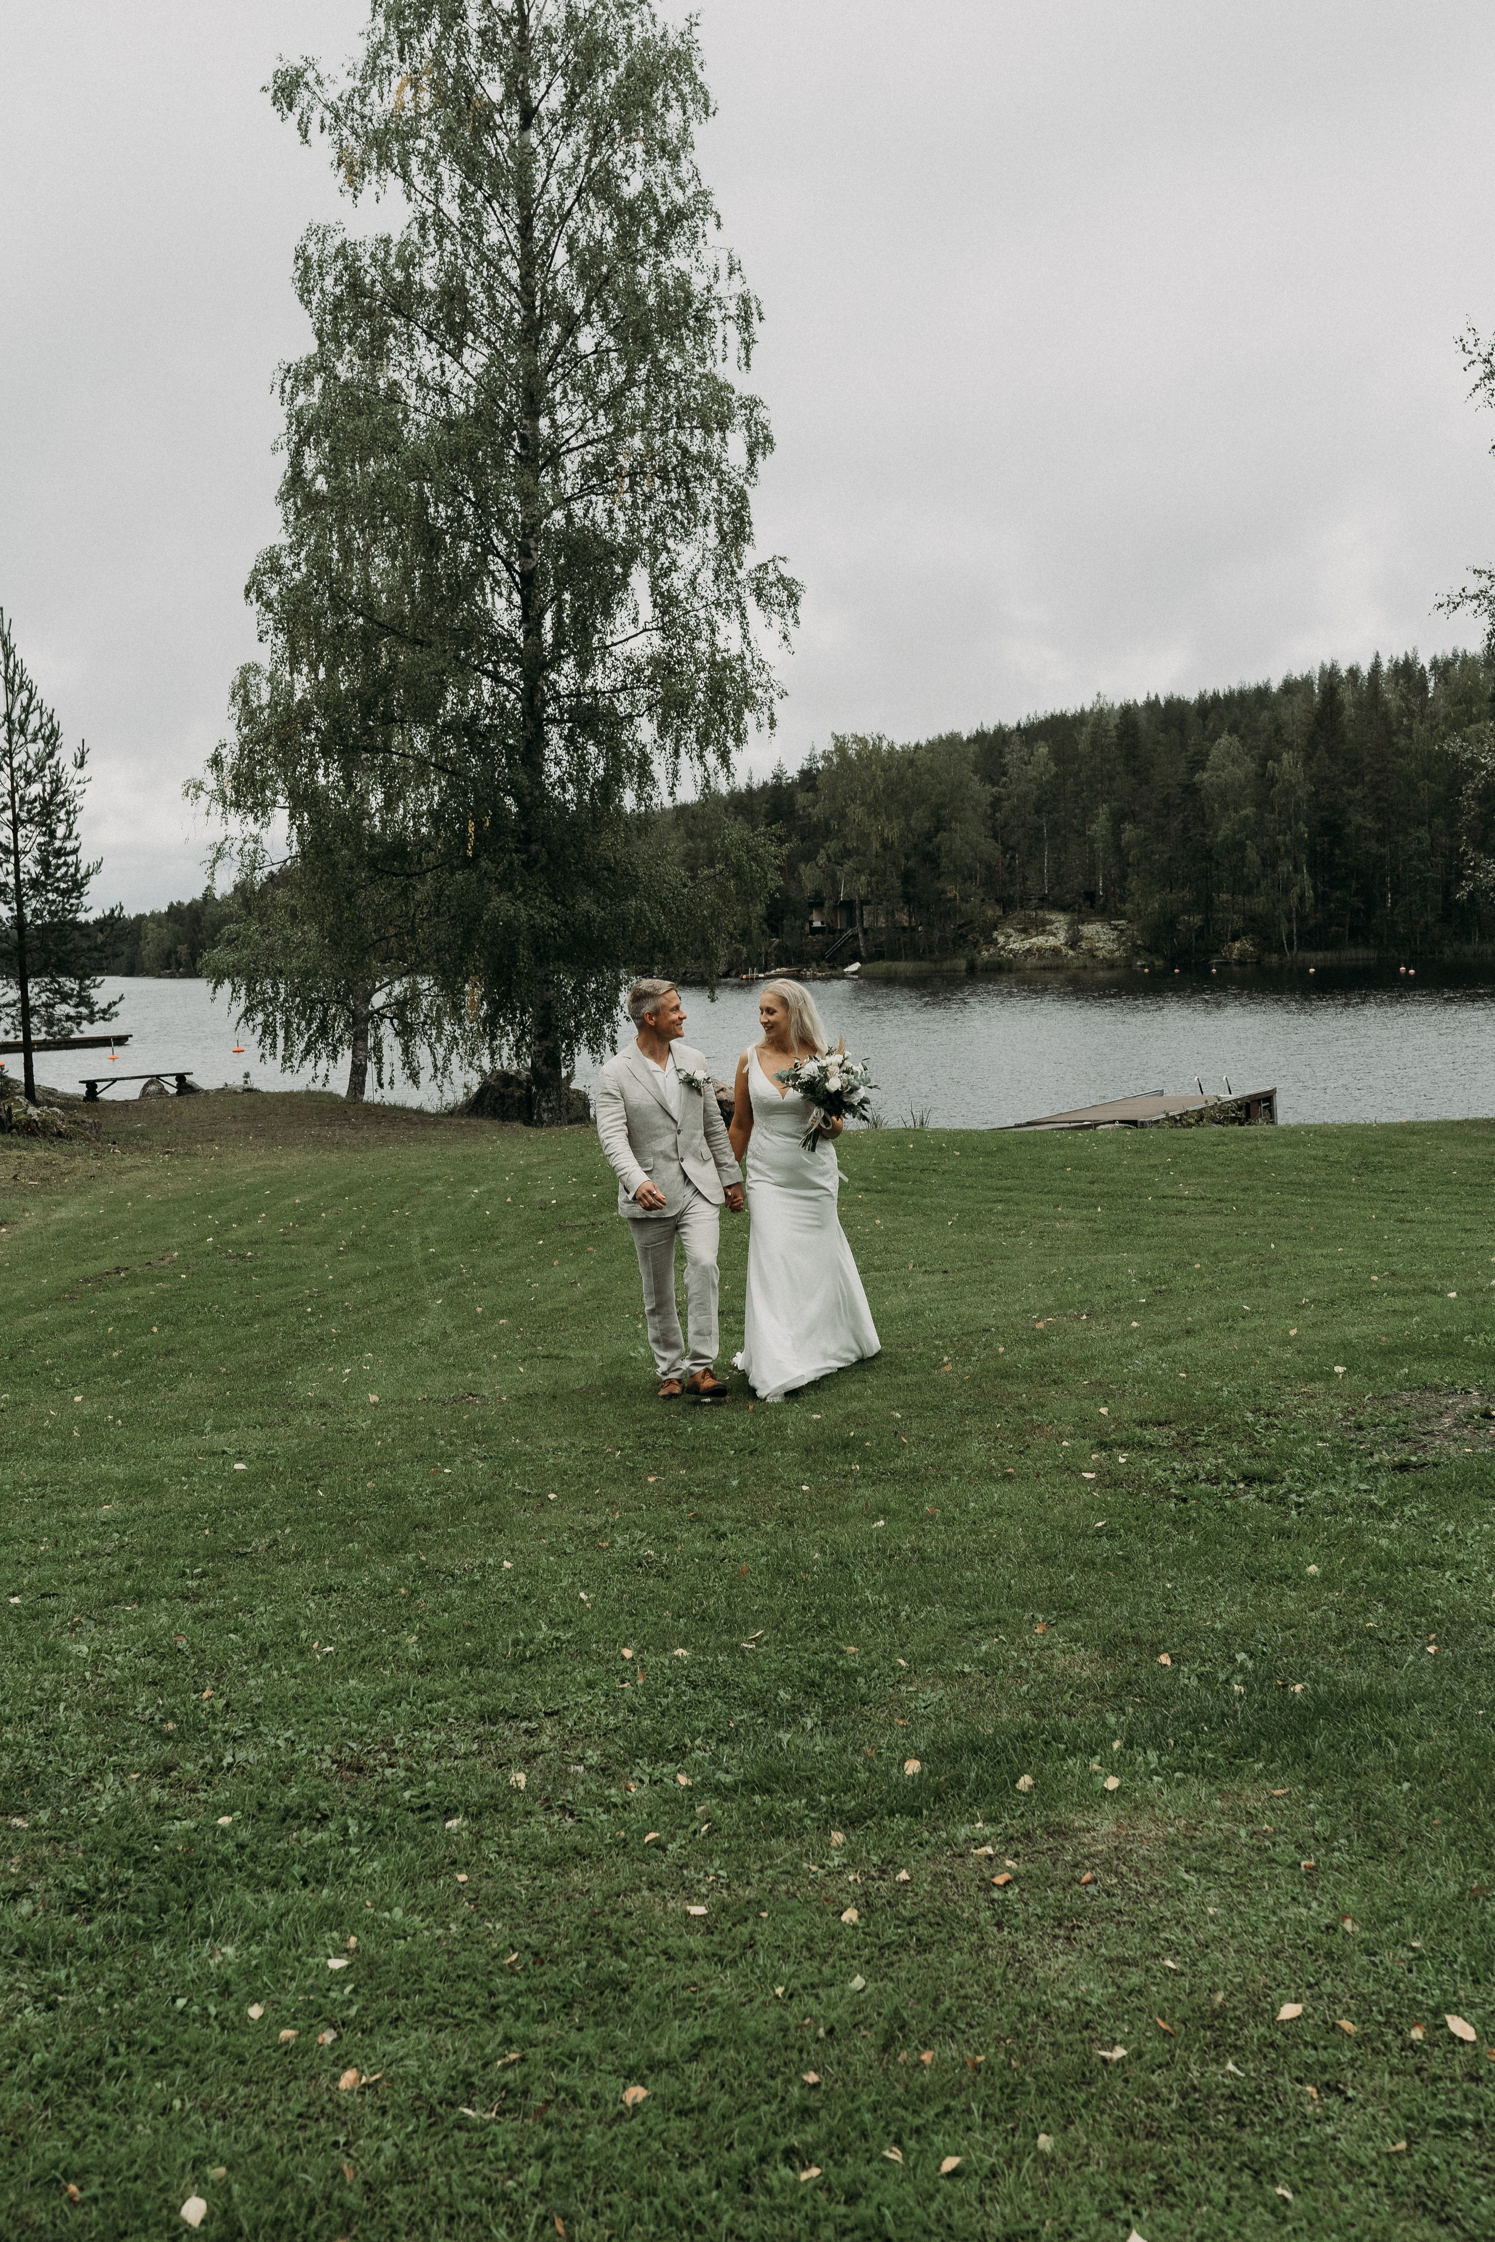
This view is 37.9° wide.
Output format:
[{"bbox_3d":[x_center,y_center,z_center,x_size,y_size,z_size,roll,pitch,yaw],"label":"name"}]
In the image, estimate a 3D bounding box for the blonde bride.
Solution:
[{"bbox_3d":[0.244,0.279,9.500,0.640,1.760,0.700,0,5,5],"label":"blonde bride"}]

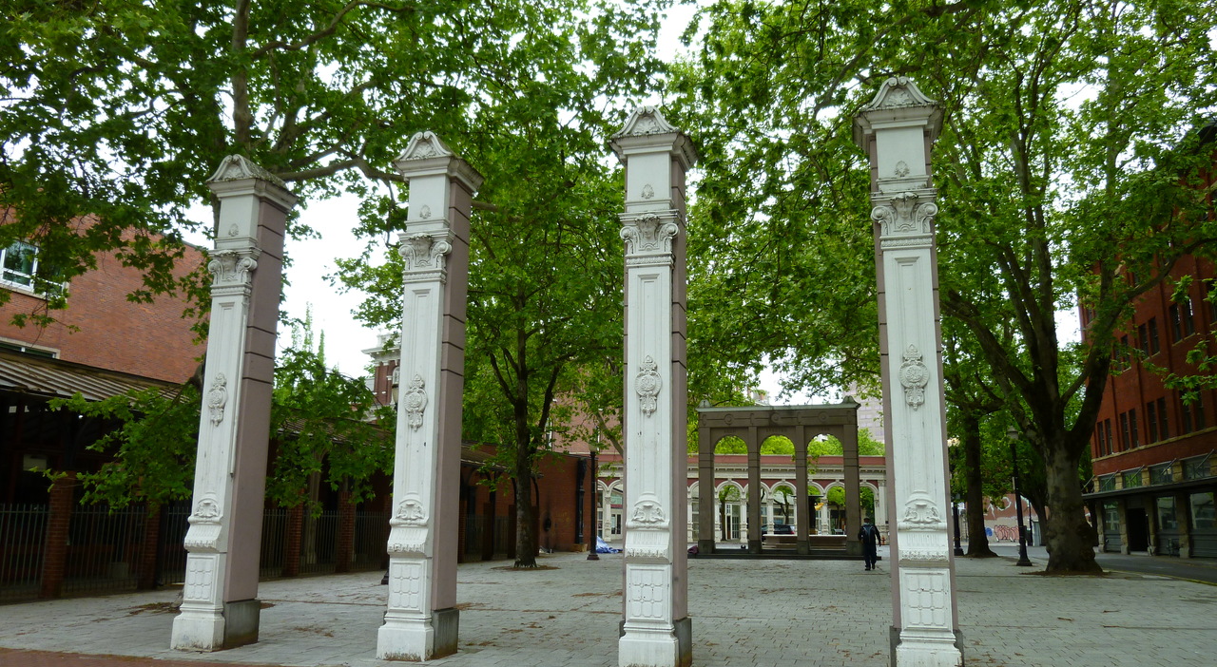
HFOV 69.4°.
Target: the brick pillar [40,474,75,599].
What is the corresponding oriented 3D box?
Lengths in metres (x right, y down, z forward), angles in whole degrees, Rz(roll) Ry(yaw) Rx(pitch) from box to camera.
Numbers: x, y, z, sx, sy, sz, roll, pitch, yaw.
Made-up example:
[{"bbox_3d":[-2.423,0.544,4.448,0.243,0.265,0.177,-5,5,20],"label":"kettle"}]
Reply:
[{"bbox_3d":[-10.959,4.041,17.540,0.316,2.354,0.316,-3,-12,15],"label":"brick pillar"}]

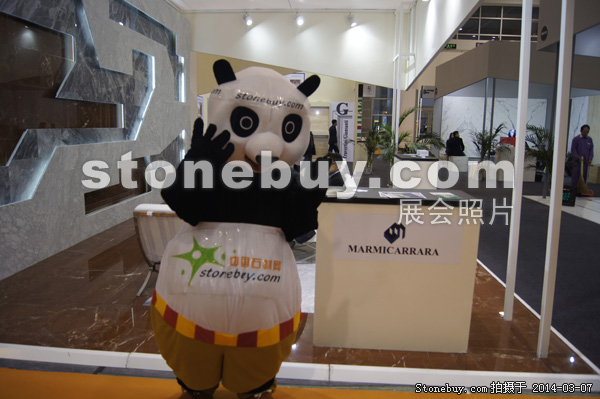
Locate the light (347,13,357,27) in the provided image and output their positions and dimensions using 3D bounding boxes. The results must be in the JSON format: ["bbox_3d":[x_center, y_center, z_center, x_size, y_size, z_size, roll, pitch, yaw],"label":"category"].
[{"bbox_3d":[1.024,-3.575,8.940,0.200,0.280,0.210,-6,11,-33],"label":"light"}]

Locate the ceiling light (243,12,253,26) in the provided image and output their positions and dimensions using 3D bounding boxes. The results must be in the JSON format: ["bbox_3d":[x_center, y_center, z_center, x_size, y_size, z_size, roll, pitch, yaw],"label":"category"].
[{"bbox_3d":[-1.062,-3.637,9.095,0.200,0.280,0.210,-3,10,-20],"label":"ceiling light"}]

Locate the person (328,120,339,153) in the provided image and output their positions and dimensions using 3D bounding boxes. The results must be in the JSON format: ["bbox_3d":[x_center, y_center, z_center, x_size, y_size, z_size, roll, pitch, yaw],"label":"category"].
[{"bbox_3d":[1.153,-1.881,15.539,0.500,1.720,0.500,-1,9,-6],"label":"person"}]

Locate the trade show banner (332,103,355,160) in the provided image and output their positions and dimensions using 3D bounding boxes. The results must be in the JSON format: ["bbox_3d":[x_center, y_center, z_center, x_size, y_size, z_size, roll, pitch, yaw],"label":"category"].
[{"bbox_3d":[1.846,-2.906,19.302,1.020,2.520,0.080,1,9,4],"label":"trade show banner"}]

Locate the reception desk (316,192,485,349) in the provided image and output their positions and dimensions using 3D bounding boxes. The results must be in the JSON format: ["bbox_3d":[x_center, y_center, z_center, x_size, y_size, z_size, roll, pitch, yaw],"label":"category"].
[{"bbox_3d":[0.640,0.472,3.198,1.051,1.040,0.470,1,9,4],"label":"reception desk"}]

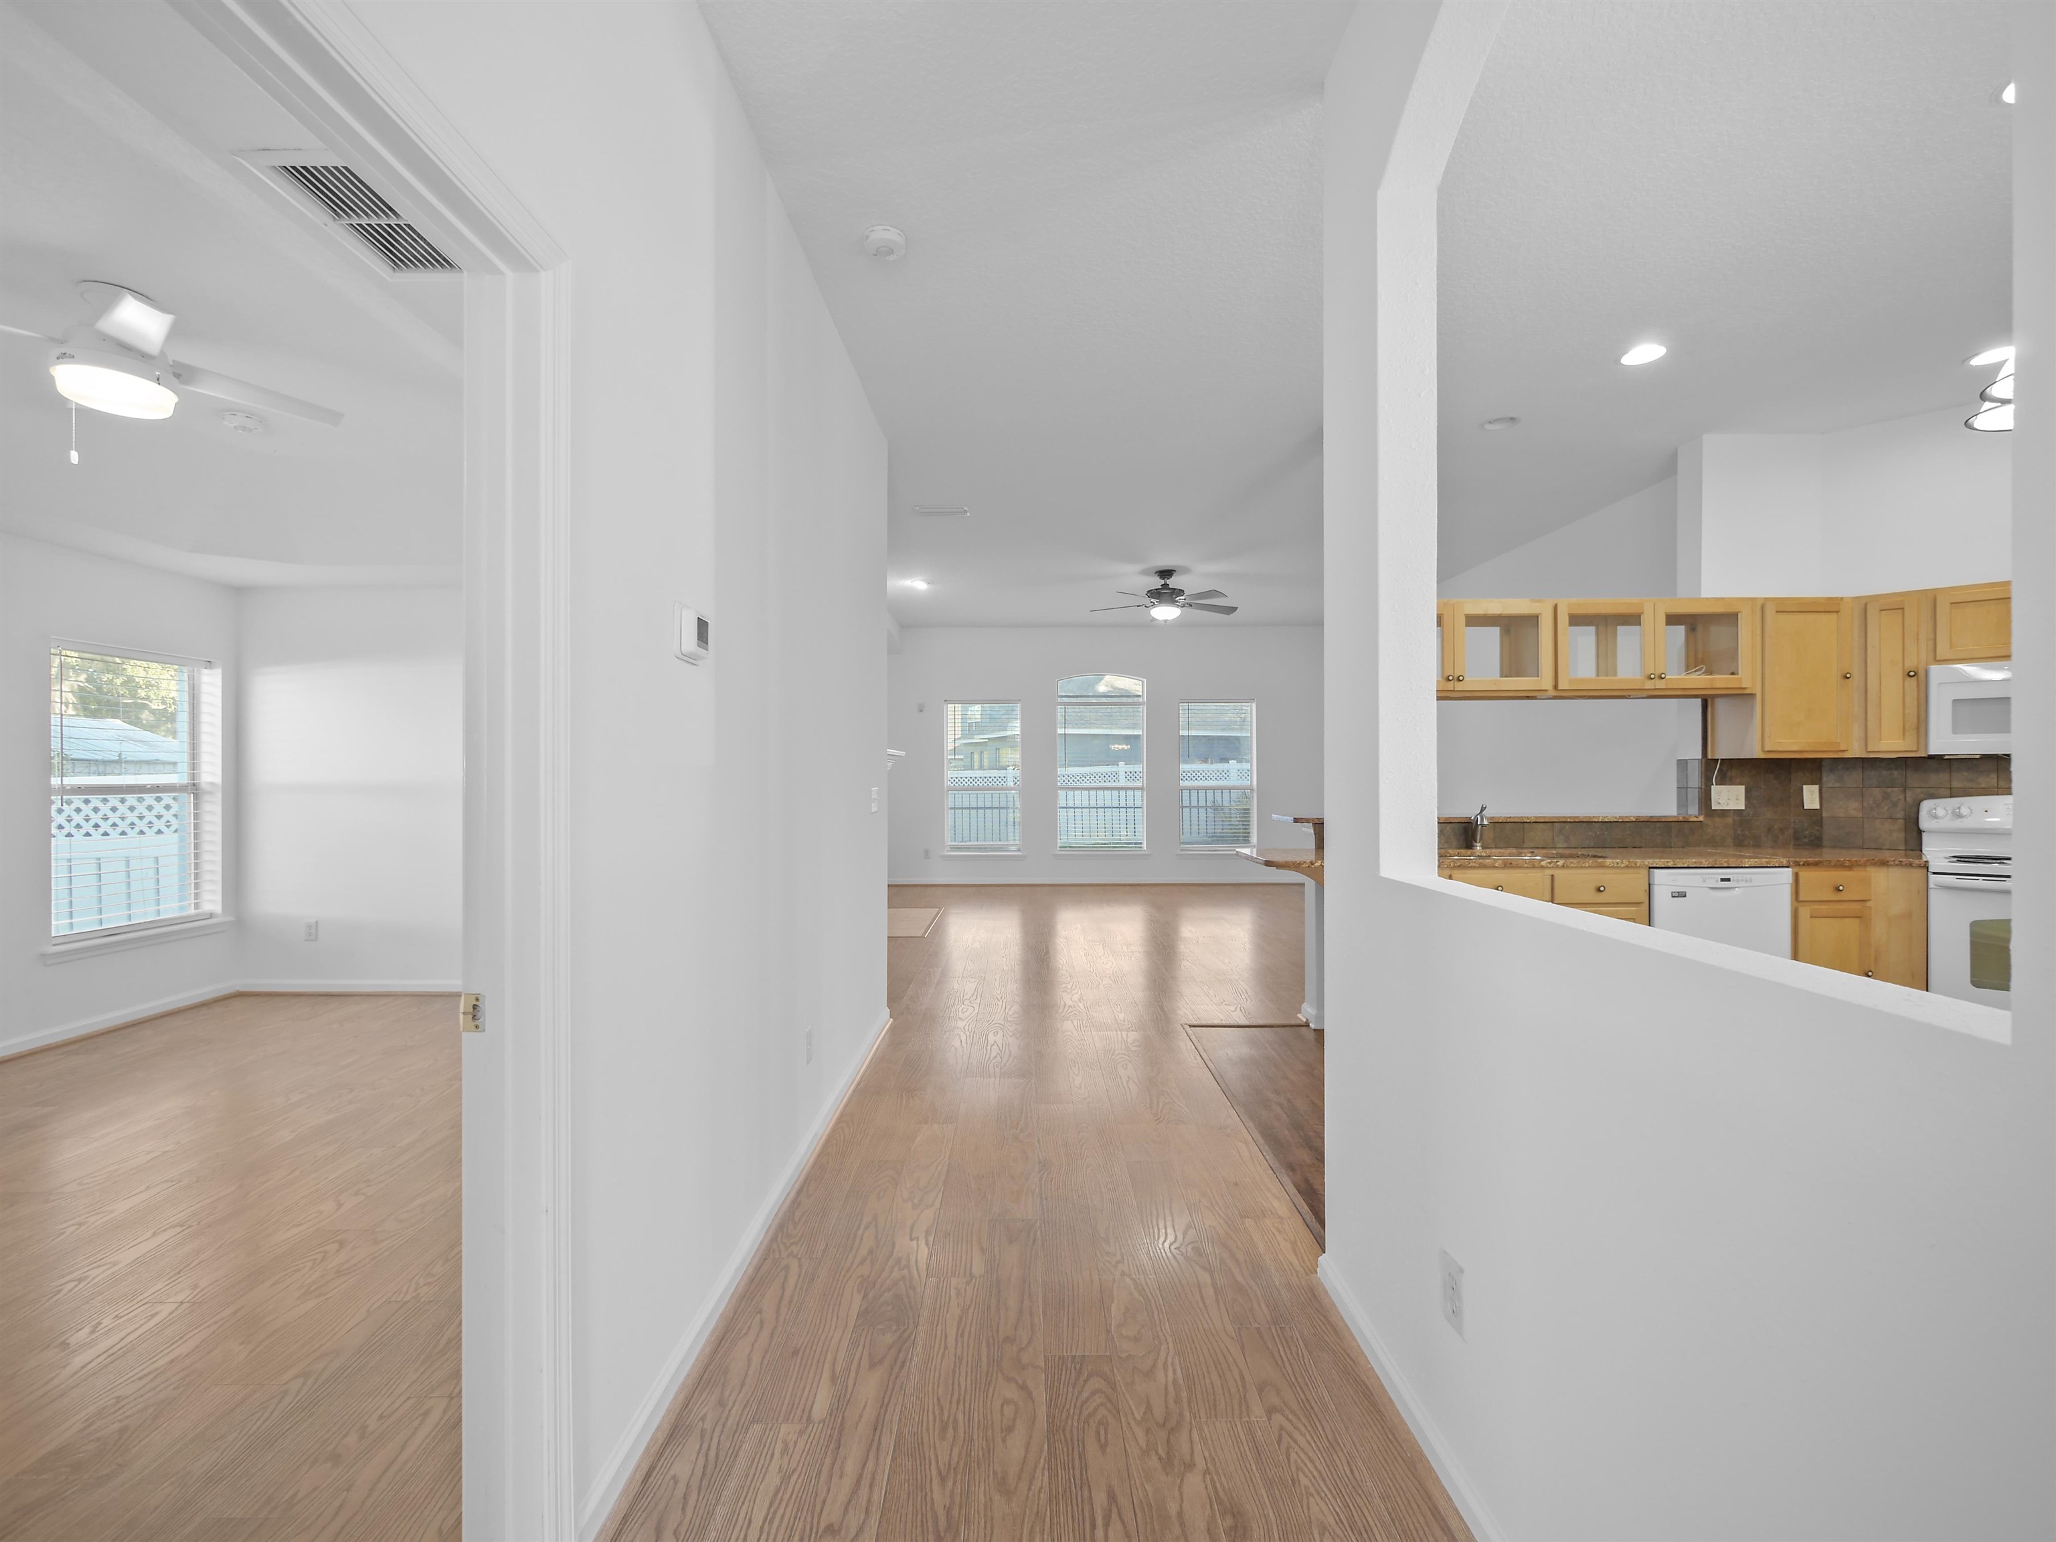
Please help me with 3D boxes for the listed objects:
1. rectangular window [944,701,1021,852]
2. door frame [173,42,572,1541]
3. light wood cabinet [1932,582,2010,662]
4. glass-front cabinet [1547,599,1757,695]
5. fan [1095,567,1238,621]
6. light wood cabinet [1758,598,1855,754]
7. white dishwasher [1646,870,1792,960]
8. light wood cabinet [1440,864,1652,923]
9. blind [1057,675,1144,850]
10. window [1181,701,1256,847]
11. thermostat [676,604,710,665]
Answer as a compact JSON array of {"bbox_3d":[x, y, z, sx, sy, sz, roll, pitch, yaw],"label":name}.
[{"bbox_3d":[-0.536,0.066,9.830,0.900,1.790,0.100,0,0,0],"label":"rectangular window"},{"bbox_3d":[-0.797,0.223,0.863,0.150,2.110,0.960,0,0,0],"label":"door frame"},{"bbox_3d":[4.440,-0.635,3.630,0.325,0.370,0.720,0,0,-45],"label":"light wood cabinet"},{"bbox_3d":[2.980,-0.590,4.090,0.970,0.456,0.325,0,0,0],"label":"glass-front cabinet"},{"bbox_3d":[1.170,-1.490,7.070,1.300,0.450,1.280,0,0,0],"label":"fan"},{"bbox_3d":[3.694,-0.441,4.090,0.455,0.761,0.325,0,0,0],"label":"light wood cabinet"},{"bbox_3d":[3.037,0.865,3.930,0.605,0.870,0.610,0,0,0],"label":"white dishwasher"},{"bbox_3d":[2.236,0.864,3.878,0.910,0.876,0.620,0,0,0],"label":"light wood cabinet"},{"bbox_3d":[0.850,-0.091,9.780,1.040,2.040,0.060,0,0,0],"label":"blind"},{"bbox_3d":[2.229,0.040,9.780,0.880,1.730,0.060,0,0,0],"label":"window"},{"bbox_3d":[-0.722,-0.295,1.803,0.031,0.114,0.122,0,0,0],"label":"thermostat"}]

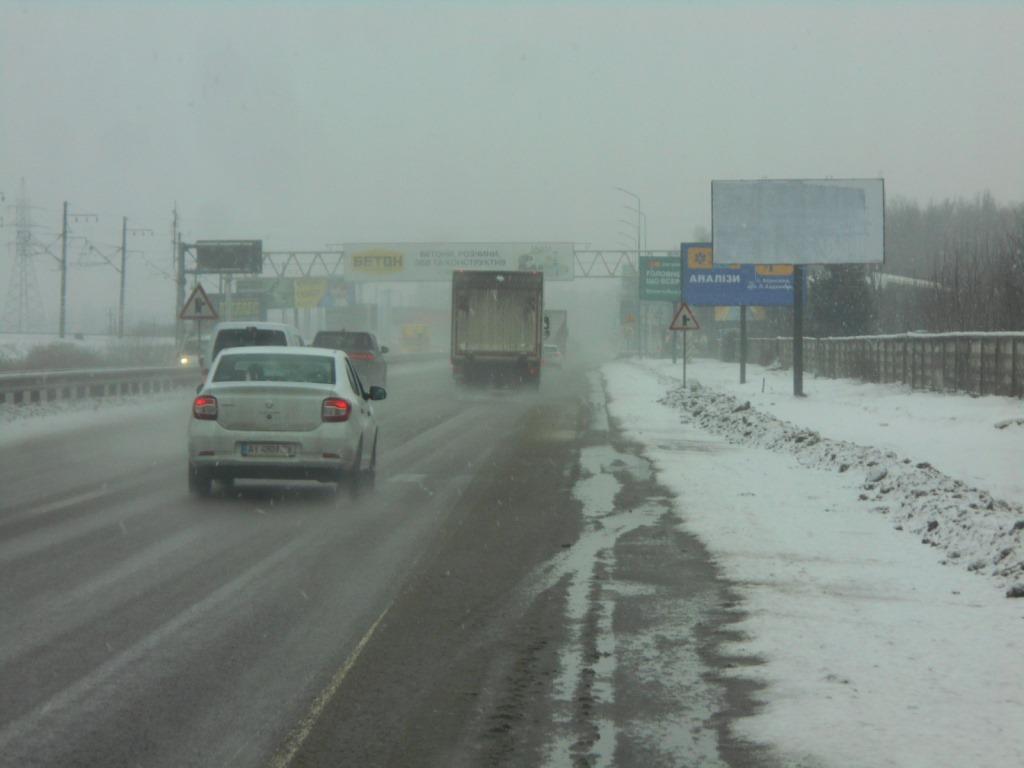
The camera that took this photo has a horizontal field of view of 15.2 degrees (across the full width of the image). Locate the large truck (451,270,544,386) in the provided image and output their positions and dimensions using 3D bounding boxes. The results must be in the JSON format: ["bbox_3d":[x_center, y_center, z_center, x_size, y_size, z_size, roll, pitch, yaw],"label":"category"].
[{"bbox_3d":[-0.360,-1.520,113.300,2.520,3.450,8.000,1,1,1],"label":"large truck"}]

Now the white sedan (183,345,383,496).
[{"bbox_3d":[-2.400,0.355,41.500,1.740,1.510,4.350,1,1,1],"label":"white sedan"}]

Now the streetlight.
[{"bbox_3d":[7.634,-7.372,252.000,1.900,11.000,0.350,0,1,1],"label":"streetlight"}]

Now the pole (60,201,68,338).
[{"bbox_3d":[-35.865,-9.211,308.000,0.420,11.050,0.420,2,1,0],"label":"pole"}]

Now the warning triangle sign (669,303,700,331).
[{"bbox_3d":[4.844,-1.896,108.000,0.870,0.780,0.060,0,1,2],"label":"warning triangle sign"}]

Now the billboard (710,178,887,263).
[{"bbox_3d":[10.237,-5.799,137.500,6.150,3.020,0.400,0,1,7],"label":"billboard"}]

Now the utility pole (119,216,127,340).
[{"bbox_3d":[-35.625,-9.840,352.000,0.420,11.000,0.420,2,1,0],"label":"utility pole"}]

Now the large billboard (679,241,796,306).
[{"bbox_3d":[11.245,-5.306,186.000,6.150,3.050,0.400,0,1,6],"label":"large billboard"}]

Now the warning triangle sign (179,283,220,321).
[{"bbox_3d":[-9.049,-2.373,111.000,1.120,1.020,0.060,0,1,-1],"label":"warning triangle sign"}]

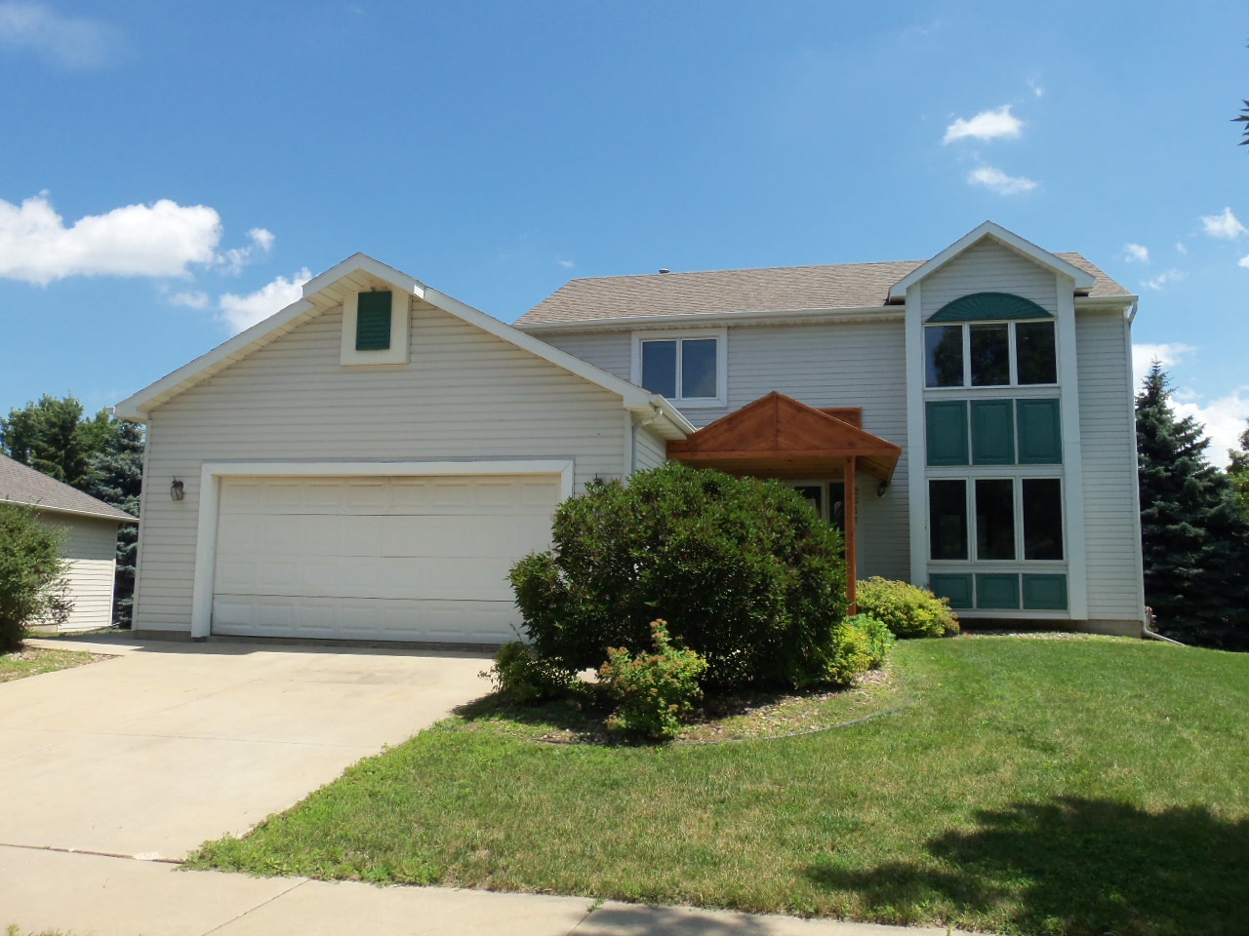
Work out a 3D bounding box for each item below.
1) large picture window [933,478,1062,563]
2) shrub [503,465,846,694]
[{"bbox_3d":[6.351,0.888,17.888,2.190,1.504,0.100,-1,-7,12],"label":"large picture window"},{"bbox_3d":[0.658,1.077,11.312,3.466,2.289,2.500,-1,-7,12],"label":"shrub"}]

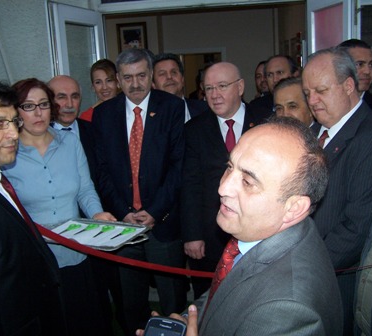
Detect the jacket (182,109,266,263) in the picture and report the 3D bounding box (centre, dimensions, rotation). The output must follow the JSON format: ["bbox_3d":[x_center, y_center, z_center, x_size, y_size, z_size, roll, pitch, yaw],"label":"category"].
[{"bbox_3d":[0.217,0.066,2.250,0.520,0.740,0.300,-2,11,8],"label":"jacket"}]

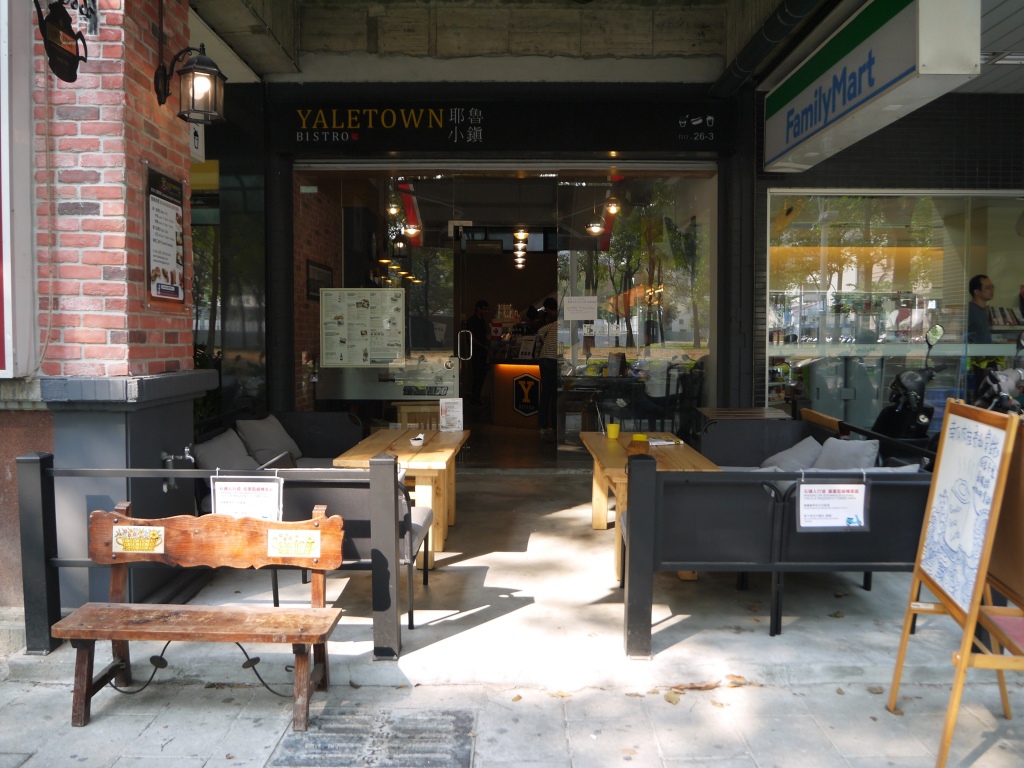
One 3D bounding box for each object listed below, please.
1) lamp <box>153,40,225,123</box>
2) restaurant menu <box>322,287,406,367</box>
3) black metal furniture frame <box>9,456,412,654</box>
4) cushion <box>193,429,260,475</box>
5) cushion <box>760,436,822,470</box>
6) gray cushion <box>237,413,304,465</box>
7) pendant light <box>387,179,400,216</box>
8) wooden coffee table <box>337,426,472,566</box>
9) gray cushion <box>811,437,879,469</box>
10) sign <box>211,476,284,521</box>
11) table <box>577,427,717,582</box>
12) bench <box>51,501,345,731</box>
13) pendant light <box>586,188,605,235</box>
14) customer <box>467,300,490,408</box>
[{"bbox_3d":[-1.762,-1.662,4.535,0.360,0.450,0.260,0,3,0],"label":"lamp"},{"bbox_3d":[-1.358,-0.526,7.483,0.760,0.710,0.020,0,3,0],"label":"restaurant menu"},{"bbox_3d":[-1.453,0.819,4.042,1.820,0.980,0.120,0,3,1],"label":"black metal furniture frame"},{"bbox_3d":[-1.885,0.484,5.450,0.160,0.450,0.480,-35,-5,15],"label":"cushion"},{"bbox_3d":[2.034,0.568,5.840,0.430,0.140,0.430,-31,41,1],"label":"cushion"},{"bbox_3d":[-1.847,0.436,6.285,0.140,0.440,0.440,-44,-12,18],"label":"gray cushion"},{"bbox_3d":[-1.359,-2.139,9.500,0.165,0.430,0.165,0,4,0],"label":"pendant light"},{"bbox_3d":[-0.719,0.766,5.843,0.708,0.689,1.478,0,4,2],"label":"wooden coffee table"},{"bbox_3d":[2.149,0.517,5.387,0.140,0.430,0.430,42,-22,-26],"label":"gray cushion"},{"bbox_3d":[-1.216,0.544,3.800,0.330,0.240,0.015,0,4,0],"label":"sign"},{"bbox_3d":[0.894,0.780,5.712,0.705,0.695,1.380,0,5,2],"label":"table"},{"bbox_3d":[-1.382,1.010,3.732,1.190,0.870,0.500,0,3,0],"label":"bench"},{"bbox_3d":[0.877,-1.812,8.700,0.200,0.480,0.200,0,4,0],"label":"pendant light"},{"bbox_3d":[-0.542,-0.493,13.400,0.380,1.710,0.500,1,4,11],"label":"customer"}]

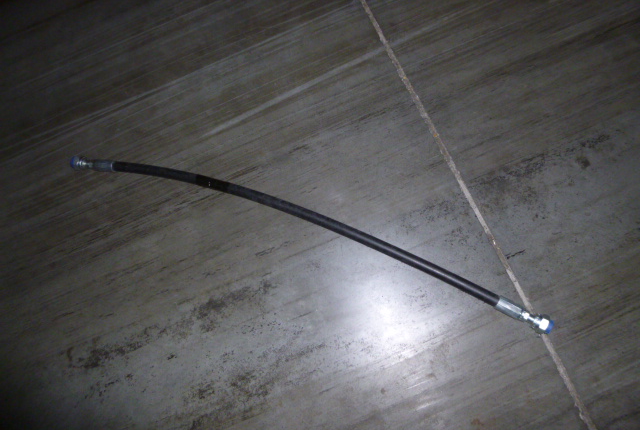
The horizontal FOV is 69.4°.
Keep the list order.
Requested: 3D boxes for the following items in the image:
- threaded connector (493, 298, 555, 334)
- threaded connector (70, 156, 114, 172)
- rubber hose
[{"bbox_3d":[0.243,0.118,0.549,0.065,0.020,0.021,24,83,13],"label":"threaded connector"},{"bbox_3d":[-0.337,-0.074,0.682,0.066,0.020,0.021,6,79,10],"label":"threaded connector"},{"bbox_3d":[-0.040,0.004,0.618,0.562,0.017,0.041,19,82,12],"label":"rubber hose"}]

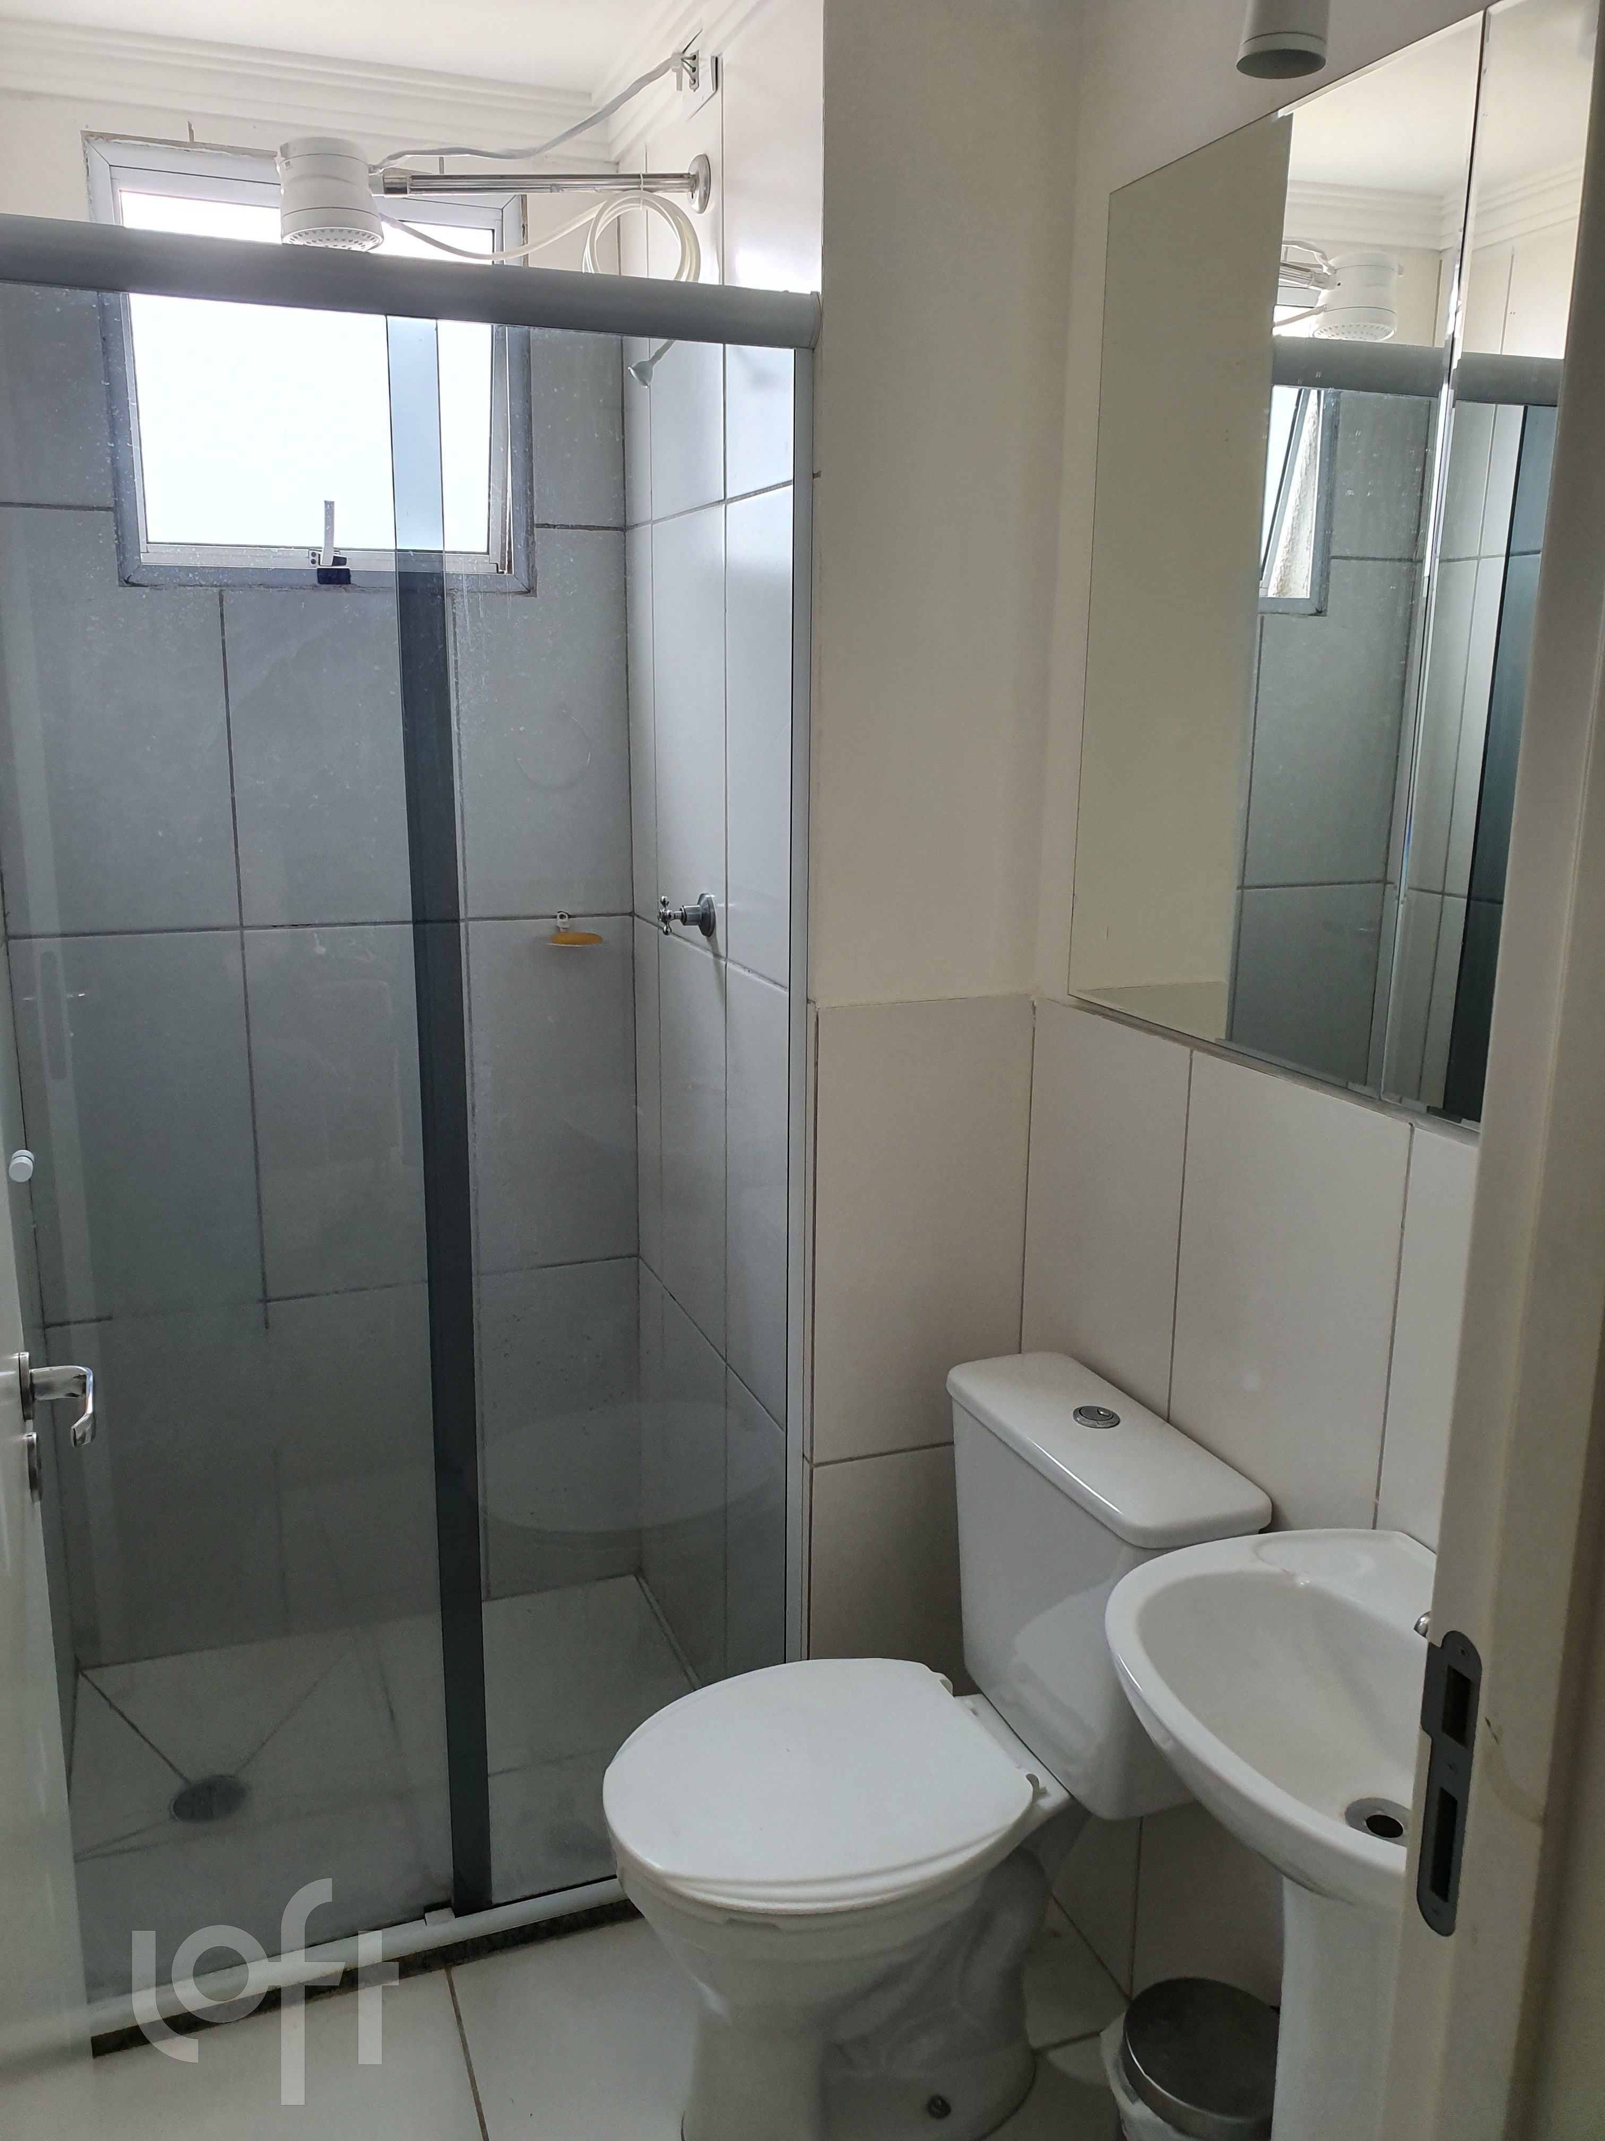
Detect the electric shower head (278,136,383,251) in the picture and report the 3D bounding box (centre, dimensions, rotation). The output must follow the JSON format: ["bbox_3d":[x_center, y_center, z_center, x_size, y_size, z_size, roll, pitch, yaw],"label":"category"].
[{"bbox_3d":[-0.546,-1.017,1.855,0.122,0.100,0.118,-4,14,-20],"label":"electric shower head"}]

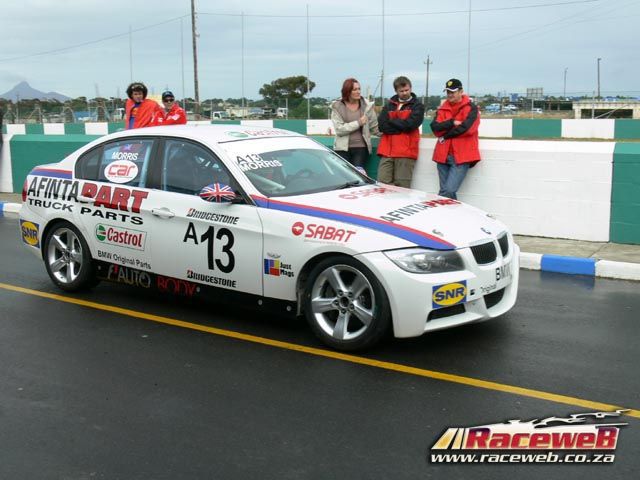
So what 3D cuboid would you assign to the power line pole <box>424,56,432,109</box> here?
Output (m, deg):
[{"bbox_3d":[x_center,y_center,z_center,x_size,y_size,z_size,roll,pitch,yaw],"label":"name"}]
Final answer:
[{"bbox_3d":[17.271,-25.017,115.855,1.400,9.290,0.350,2,11,15],"label":"power line pole"}]

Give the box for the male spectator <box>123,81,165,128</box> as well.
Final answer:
[{"bbox_3d":[-2.504,-1.337,10.214,0.530,1.720,0.380,4,12,24],"label":"male spectator"}]

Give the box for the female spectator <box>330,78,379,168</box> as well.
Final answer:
[{"bbox_3d":[0.380,-1.019,8.424,0.520,1.700,0.400,1,11,8],"label":"female spectator"}]

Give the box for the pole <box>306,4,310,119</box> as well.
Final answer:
[{"bbox_3d":[-0.592,-8.934,38.004,0.100,6.670,0.100,-1,11,0],"label":"pole"}]

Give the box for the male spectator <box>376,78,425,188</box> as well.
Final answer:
[{"bbox_3d":[0.892,-0.966,8.098,0.540,1.710,0.430,4,11,22],"label":"male spectator"}]

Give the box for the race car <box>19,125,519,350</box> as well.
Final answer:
[{"bbox_3d":[-0.629,-0.246,5.952,4.520,1.390,1.830,7,13,34],"label":"race car"}]

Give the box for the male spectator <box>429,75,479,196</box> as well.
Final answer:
[{"bbox_3d":[1.423,-0.886,7.755,0.550,1.660,0.450,5,12,27],"label":"male spectator"}]

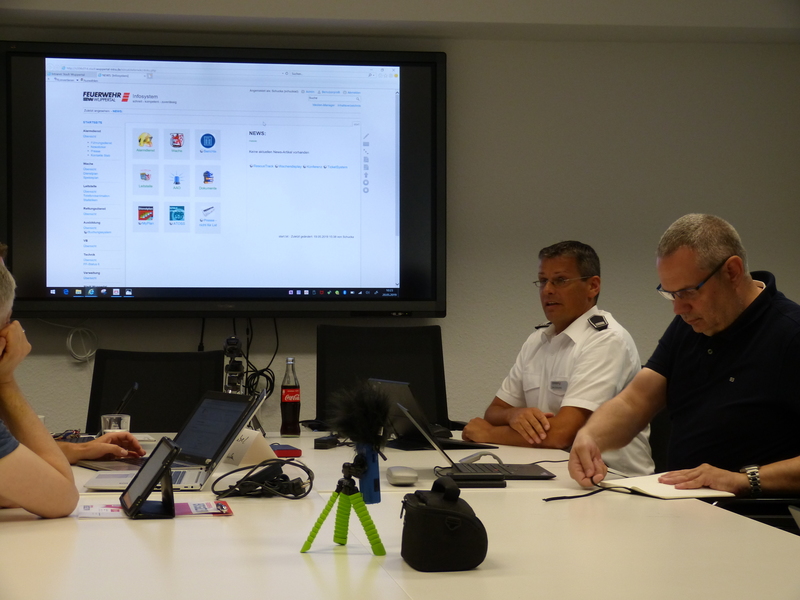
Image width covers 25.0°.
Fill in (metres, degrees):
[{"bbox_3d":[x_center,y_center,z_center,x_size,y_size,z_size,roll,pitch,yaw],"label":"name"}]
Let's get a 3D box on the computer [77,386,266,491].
[{"bbox_3d":[-0.500,0.313,4.090,0.390,0.206,0.360,0,0,-4],"label":"computer"}]

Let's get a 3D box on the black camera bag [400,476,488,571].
[{"bbox_3d":[0.072,0.350,2.867,0.113,0.138,0.160,0,0,-10],"label":"black camera bag"}]

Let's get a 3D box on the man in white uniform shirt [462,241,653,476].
[{"bbox_3d":[0.435,0.489,5.080,0.720,1.310,0.560,0,0,-35],"label":"man in white uniform shirt"}]

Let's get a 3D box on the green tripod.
[{"bbox_3d":[-0.096,0.343,3.010,0.138,0.151,0.138,0,0,0],"label":"green tripod"}]

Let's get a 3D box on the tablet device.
[{"bbox_3d":[-0.493,0.350,3.575,0.107,0.135,0.260,0,0,-13],"label":"tablet device"}]

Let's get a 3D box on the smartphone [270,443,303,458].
[{"bbox_3d":[-0.306,0.406,4.810,0.076,0.017,0.148,0,0,-15],"label":"smartphone"}]

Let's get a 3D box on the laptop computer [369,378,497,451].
[{"bbox_3d":[0.092,0.322,5.165,0.272,0.184,0.300,0,0,-23],"label":"laptop computer"}]

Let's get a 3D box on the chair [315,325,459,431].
[{"bbox_3d":[-0.055,0.617,6.200,0.600,1.050,0.600,0,0,-6],"label":"chair"}]

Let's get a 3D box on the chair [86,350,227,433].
[{"bbox_3d":[-0.835,0.657,6.200,0.600,0.970,0.600,0,0,-6],"label":"chair"}]

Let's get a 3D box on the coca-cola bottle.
[{"bbox_3d":[-0.331,0.296,5.460,0.060,0.240,0.060,0,0,0],"label":"coca-cola bottle"}]

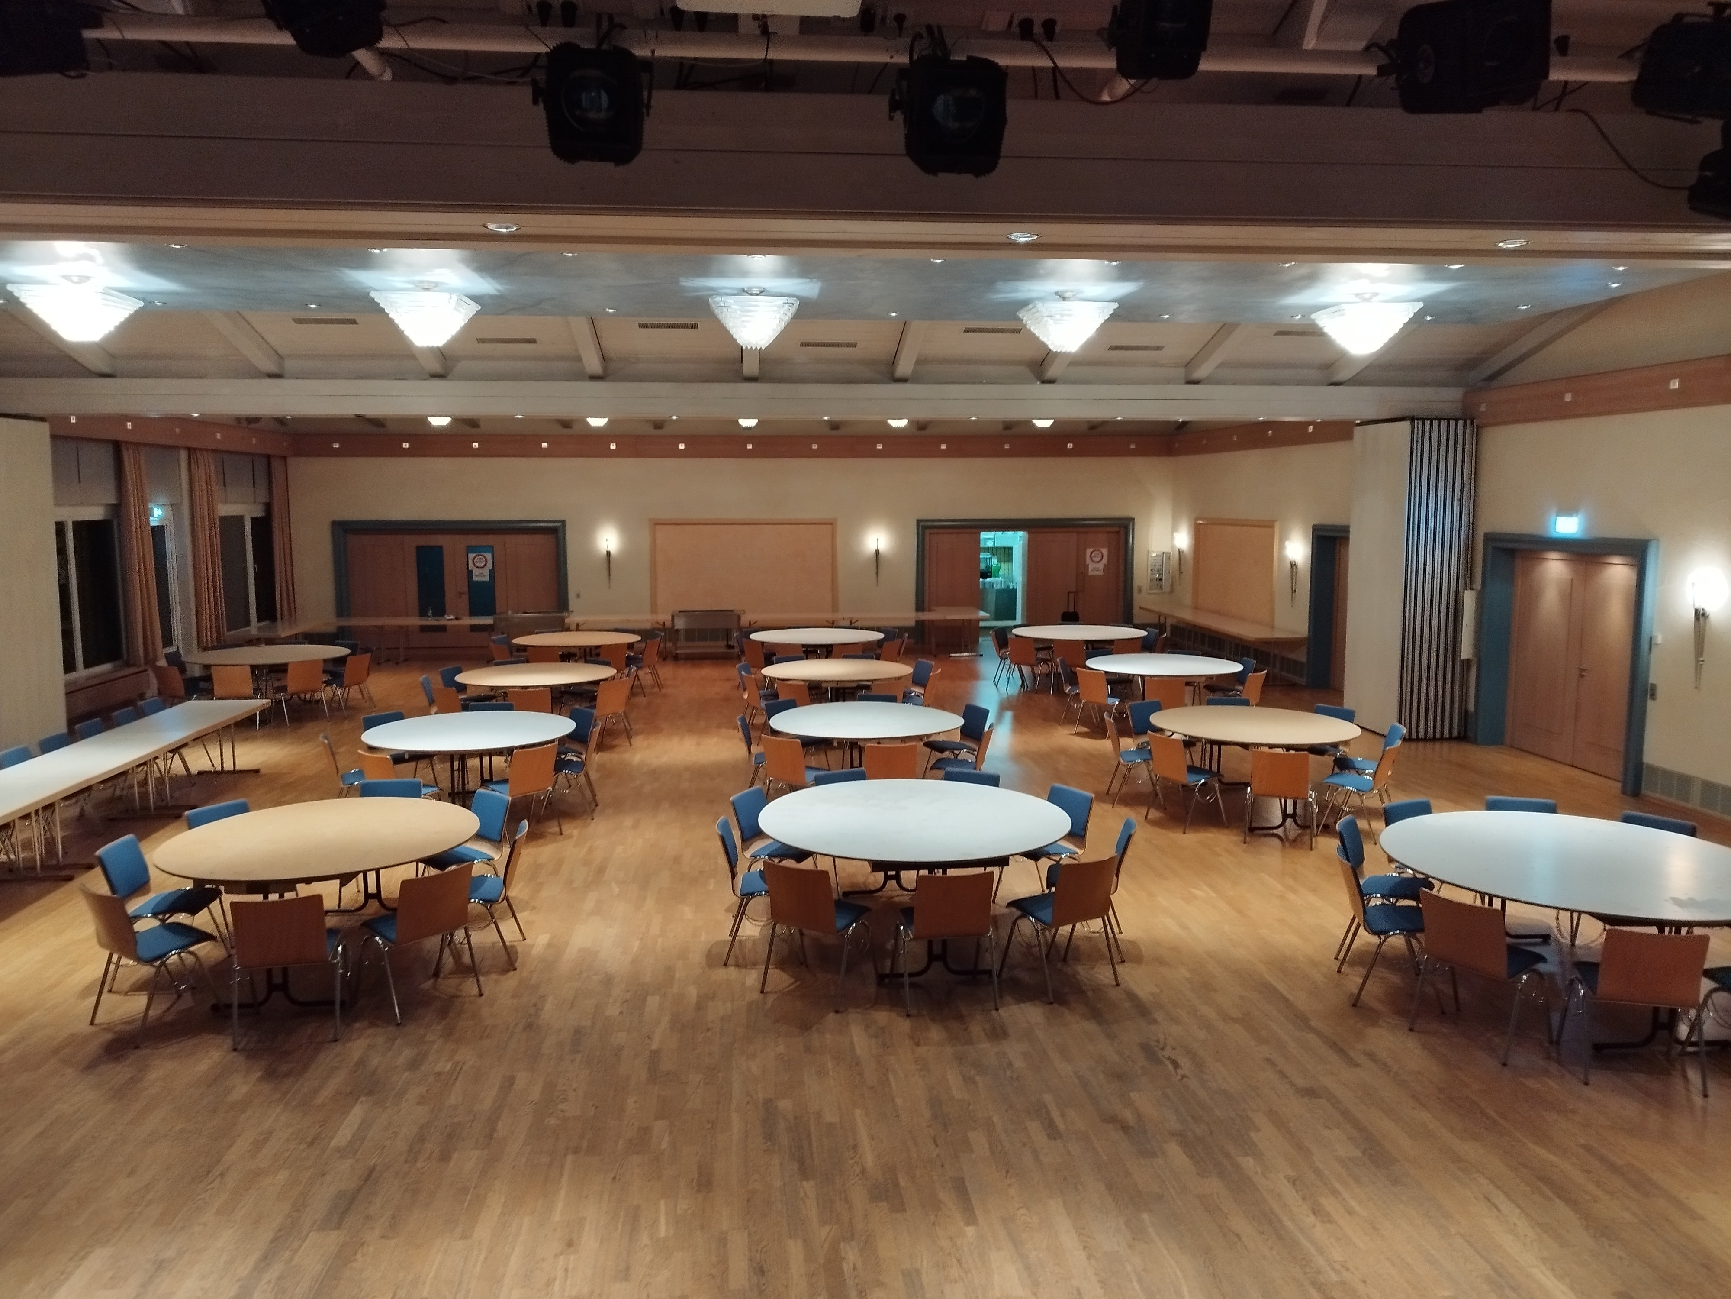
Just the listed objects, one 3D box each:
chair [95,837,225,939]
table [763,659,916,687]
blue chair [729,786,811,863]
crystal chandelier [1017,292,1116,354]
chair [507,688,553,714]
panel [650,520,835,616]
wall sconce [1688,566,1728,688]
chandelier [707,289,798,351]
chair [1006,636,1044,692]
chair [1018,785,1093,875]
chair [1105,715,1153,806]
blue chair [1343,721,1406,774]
[{"bbox_3d":[-4.097,1.517,7.046,0.520,0.785,0.515,-1,7,-7],"label":"chair"},{"bbox_3d":[-0.335,0.615,14.248,1.812,0.761,1.812,0,7,0],"label":"table"},{"bbox_3d":[-0.570,1.375,8.120,0.530,0.800,0.520,3,8,25],"label":"blue chair"},{"bbox_3d":[1.071,-1.734,6.389,0.435,0.300,0.435,-1,7,-5],"label":"crystal chandelier"},{"bbox_3d":[-3.590,0.779,12.930,0.515,0.785,0.520,-2,7,-14],"label":"chair"},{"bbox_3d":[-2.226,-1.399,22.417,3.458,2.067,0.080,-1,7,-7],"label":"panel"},{"bbox_3d":[7.178,-0.134,10.264,0.140,0.959,0.200,-1,7,-6],"label":"wall sconce"},{"bbox_3d":[-0.773,-2.289,8.327,0.620,0.402,0.620,-1,7,-6],"label":"chandelier"},{"bbox_3d":[2.376,0.210,17.146,0.520,0.800,0.530,6,10,42],"label":"chair"},{"bbox_3d":[1.215,1.356,8.102,0.525,0.785,0.505,-5,8,-32],"label":"chair"},{"bbox_3d":[2.459,1.001,10.974,0.525,0.795,0.515,0,7,4],"label":"chair"},{"bbox_3d":[4.350,1.054,10.427,0.533,0.789,0.523,1,7,9],"label":"blue chair"}]

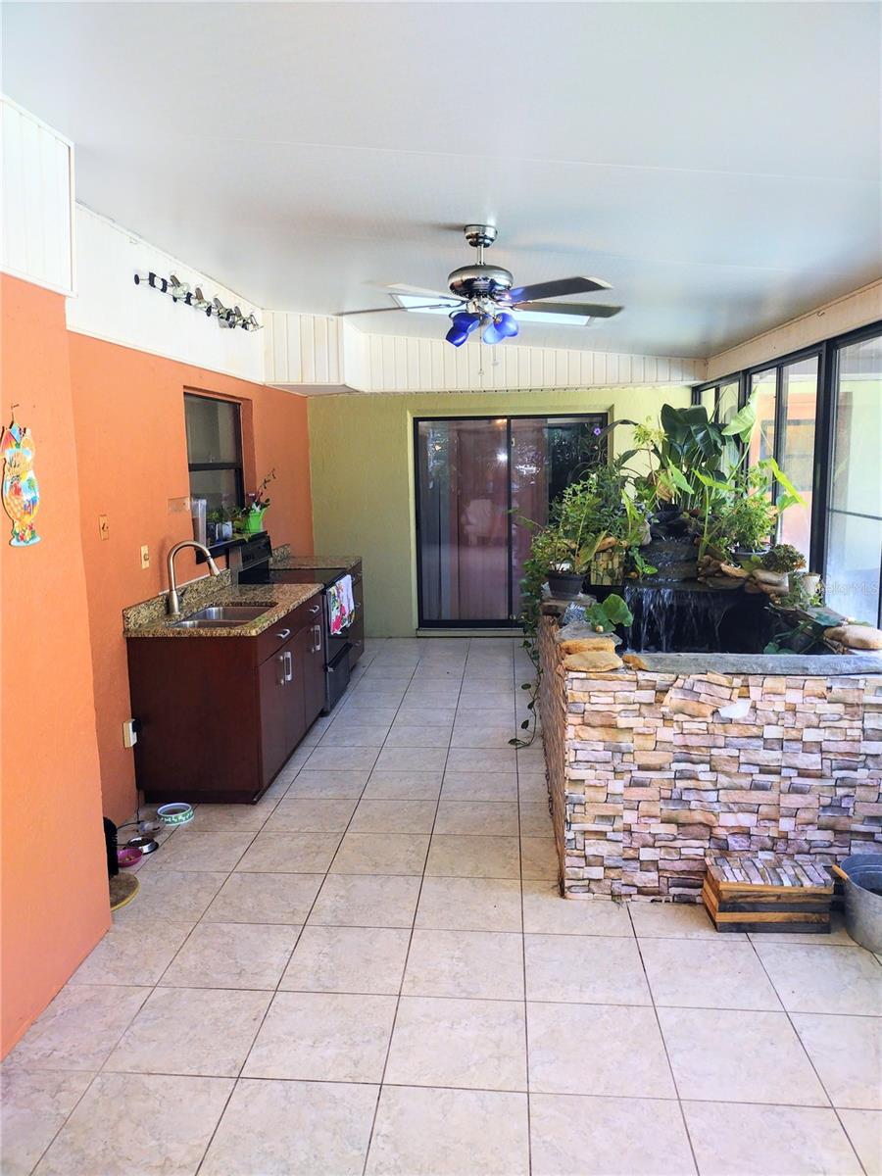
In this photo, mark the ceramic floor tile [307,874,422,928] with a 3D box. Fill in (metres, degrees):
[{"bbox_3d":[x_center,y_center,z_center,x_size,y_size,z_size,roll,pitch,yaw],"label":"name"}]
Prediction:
[{"bbox_3d":[-0.301,1.284,3.759,0.420,0.010,0.420,0,9,5],"label":"ceramic floor tile"}]

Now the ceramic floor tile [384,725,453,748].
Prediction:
[{"bbox_3d":[-0.132,0.934,5.752,0.408,0.010,0.420,0,9,4],"label":"ceramic floor tile"}]

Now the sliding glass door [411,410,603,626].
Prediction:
[{"bbox_3d":[0.643,-0.599,8.626,1.780,2.000,0.100,0,8,4],"label":"sliding glass door"}]

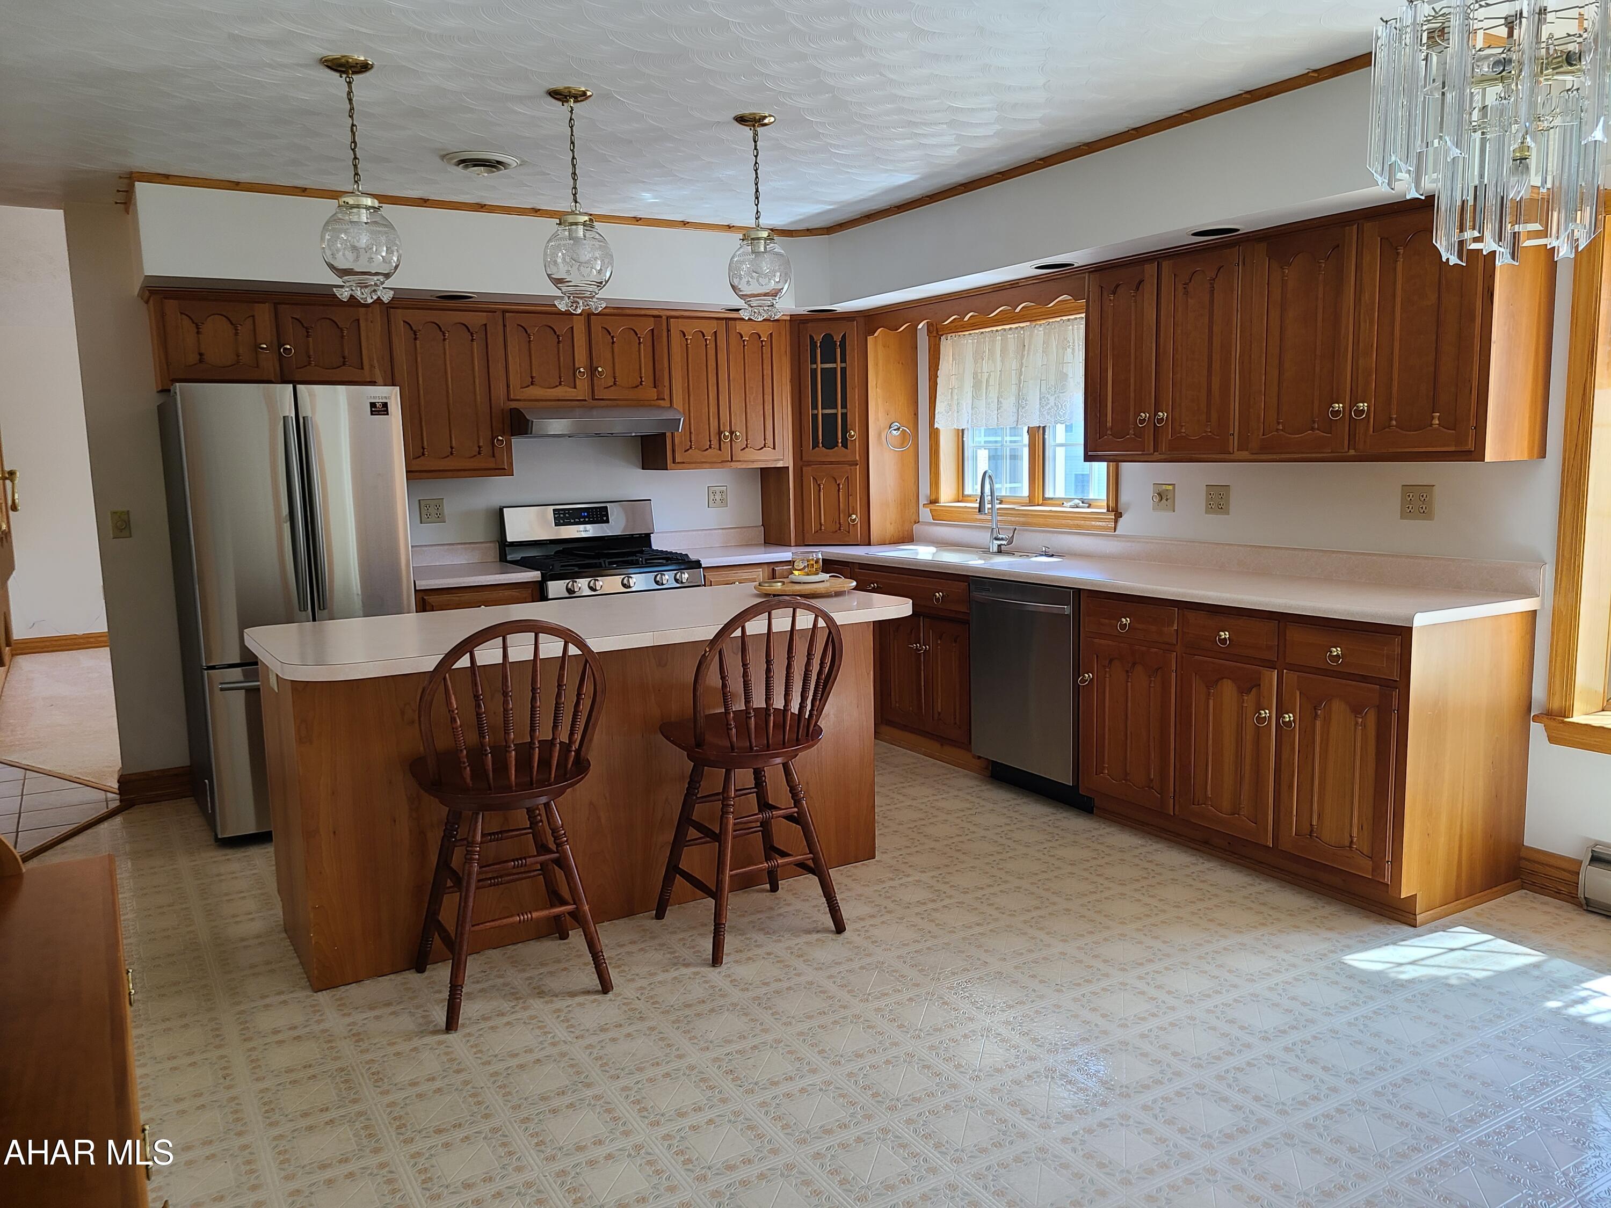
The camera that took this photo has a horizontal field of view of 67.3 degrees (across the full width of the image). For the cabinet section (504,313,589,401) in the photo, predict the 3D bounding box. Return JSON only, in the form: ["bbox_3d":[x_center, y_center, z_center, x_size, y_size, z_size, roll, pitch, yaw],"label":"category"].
[{"bbox_3d":[-1.247,-1.123,5.578,0.366,0.384,0.344,-6,9,-30],"label":"cabinet section"}]

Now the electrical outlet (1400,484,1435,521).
[{"bbox_3d":[1.983,-0.329,3.920,0.012,0.116,0.118,-6,8,-30],"label":"electrical outlet"}]

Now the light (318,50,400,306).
[{"bbox_3d":[-1.202,-1.131,3.228,0.211,0.605,0.211,-6,8,-30],"label":"light"}]

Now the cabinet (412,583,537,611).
[{"bbox_3d":[-1.518,0.328,5.391,0.530,0.871,0.620,-6,8,-30],"label":"cabinet"}]

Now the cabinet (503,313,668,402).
[{"bbox_3d":[-1.067,-1.143,5.668,0.770,0.434,0.331,-6,8,-30],"label":"cabinet"}]

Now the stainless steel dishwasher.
[{"bbox_3d":[1.110,0.293,4.960,0.622,0.800,0.623,-6,8,-30],"label":"stainless steel dishwasher"}]

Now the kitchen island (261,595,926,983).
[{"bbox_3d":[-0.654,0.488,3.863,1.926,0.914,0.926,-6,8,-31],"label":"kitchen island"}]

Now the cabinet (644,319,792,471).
[{"bbox_3d":[-0.444,-1.041,6.006,0.668,0.737,0.335,-6,8,-30],"label":"cabinet"}]

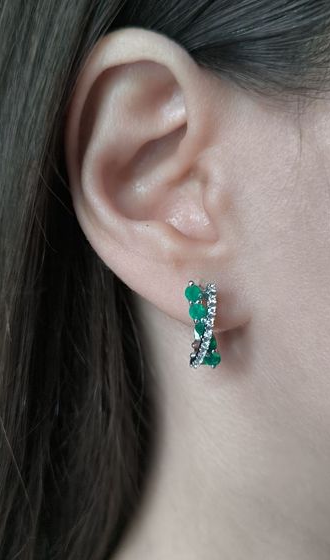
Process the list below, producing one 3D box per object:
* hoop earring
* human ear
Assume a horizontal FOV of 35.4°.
[{"bbox_3d":[0.008,0.009,0.109,0.007,0.018,0.013,0,0,-5],"label":"hoop earring"},{"bbox_3d":[-0.003,-0.021,0.111,0.034,0.061,0.020,-10,0,-11],"label":"human ear"}]

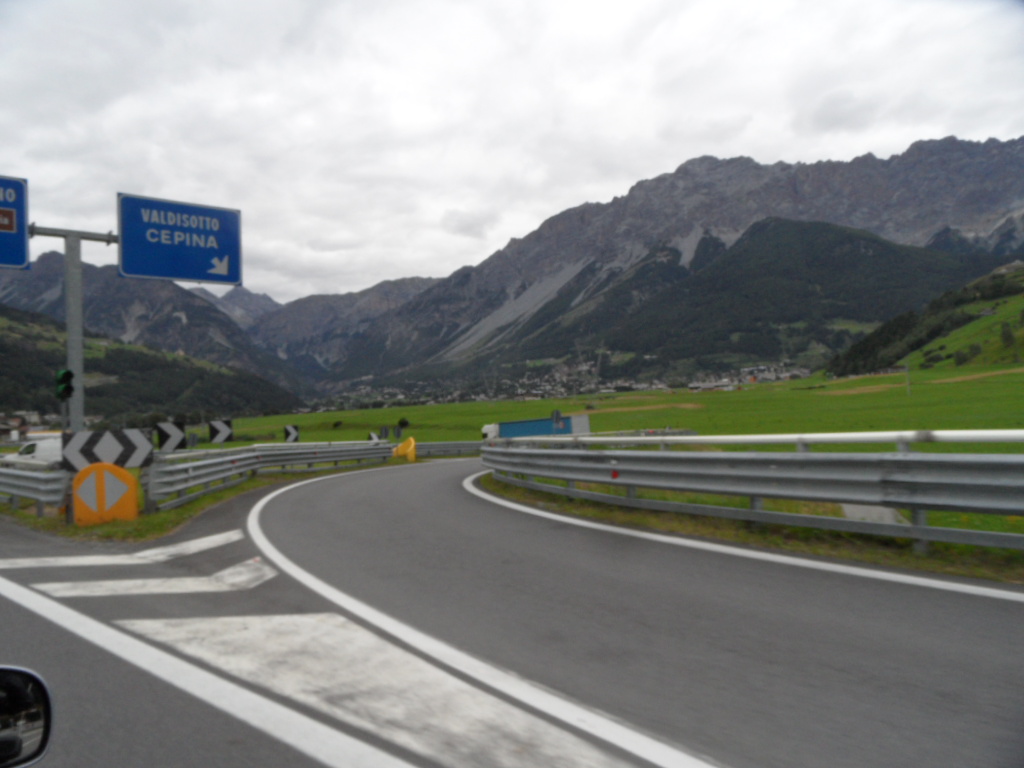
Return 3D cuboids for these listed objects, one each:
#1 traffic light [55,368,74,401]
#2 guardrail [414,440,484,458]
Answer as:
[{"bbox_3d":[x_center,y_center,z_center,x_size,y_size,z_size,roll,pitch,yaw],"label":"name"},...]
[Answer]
[{"bbox_3d":[-7.626,0.009,12.100,0.320,0.530,0.240,-4,-3,38],"label":"traffic light"},{"bbox_3d":[-3.873,4.090,44.000,4.600,0.860,0.300,-1,-3,-18],"label":"guardrail"}]

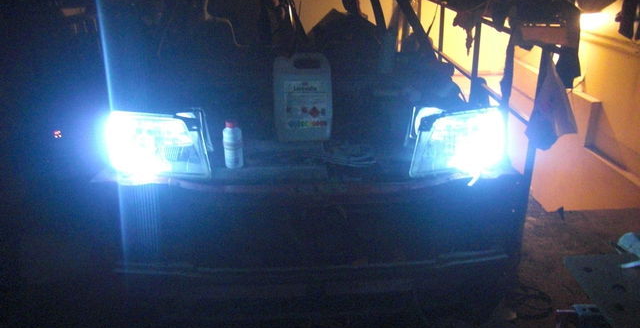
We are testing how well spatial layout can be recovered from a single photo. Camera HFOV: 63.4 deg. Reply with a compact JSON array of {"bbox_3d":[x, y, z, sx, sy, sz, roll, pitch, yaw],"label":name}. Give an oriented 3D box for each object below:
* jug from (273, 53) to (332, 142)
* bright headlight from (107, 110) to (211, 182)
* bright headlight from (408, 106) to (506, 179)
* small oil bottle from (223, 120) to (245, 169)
[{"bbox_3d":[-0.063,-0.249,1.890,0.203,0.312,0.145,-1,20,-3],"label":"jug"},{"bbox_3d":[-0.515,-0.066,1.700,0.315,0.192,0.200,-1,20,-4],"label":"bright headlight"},{"bbox_3d":[0.455,-0.077,1.750,0.315,0.192,0.200,-1,20,-4],"label":"bright headlight"},{"bbox_3d":[-0.275,-0.062,1.650,0.062,0.152,0.062,-1,20,-3],"label":"small oil bottle"}]

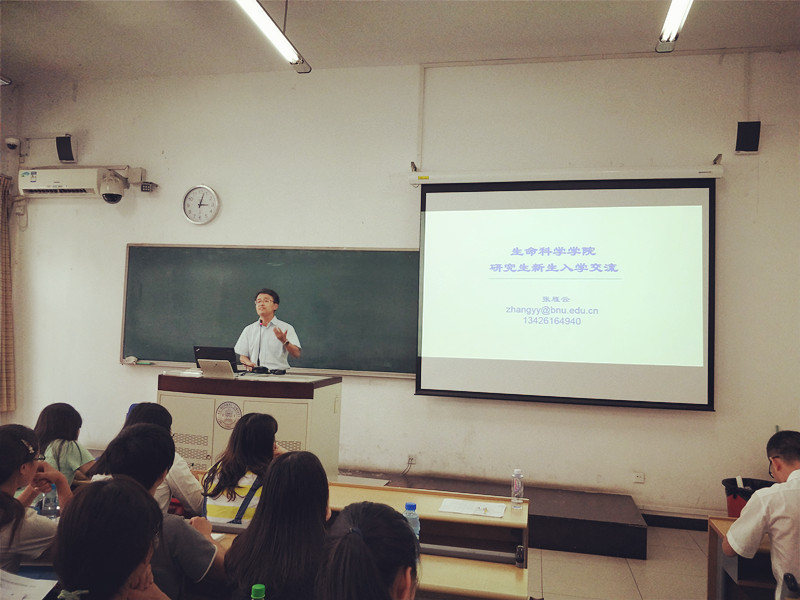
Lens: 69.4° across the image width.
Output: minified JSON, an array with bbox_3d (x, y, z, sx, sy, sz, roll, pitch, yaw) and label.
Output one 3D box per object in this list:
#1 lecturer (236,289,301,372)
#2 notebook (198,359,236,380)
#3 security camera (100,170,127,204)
[{"bbox_3d":[-1.194,0.740,5.130,0.586,1.692,0.424,2,-2,0],"label":"lecturer"},{"bbox_3d":[-1.310,0.500,4.235,0.242,0.151,0.192,1,-2,12],"label":"notebook"},{"bbox_3d":[-2.878,-1.130,5.803,0.222,0.323,0.273,1,-2,12],"label":"security camera"}]

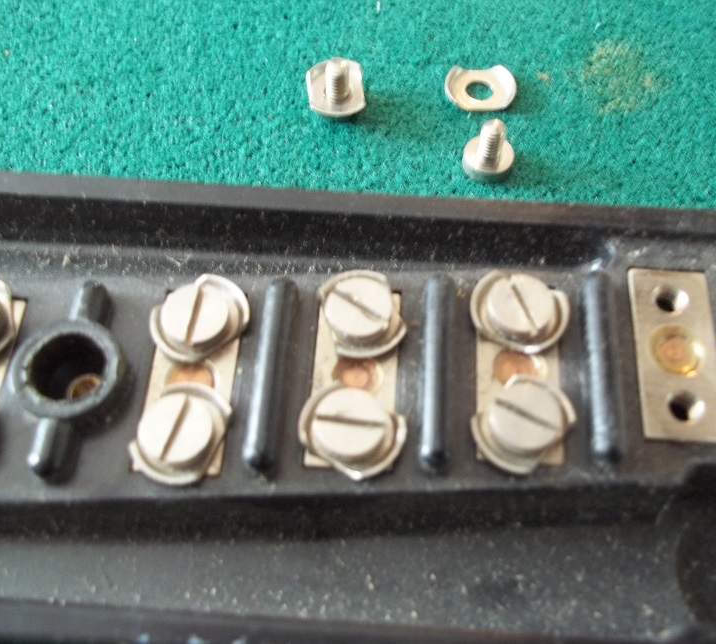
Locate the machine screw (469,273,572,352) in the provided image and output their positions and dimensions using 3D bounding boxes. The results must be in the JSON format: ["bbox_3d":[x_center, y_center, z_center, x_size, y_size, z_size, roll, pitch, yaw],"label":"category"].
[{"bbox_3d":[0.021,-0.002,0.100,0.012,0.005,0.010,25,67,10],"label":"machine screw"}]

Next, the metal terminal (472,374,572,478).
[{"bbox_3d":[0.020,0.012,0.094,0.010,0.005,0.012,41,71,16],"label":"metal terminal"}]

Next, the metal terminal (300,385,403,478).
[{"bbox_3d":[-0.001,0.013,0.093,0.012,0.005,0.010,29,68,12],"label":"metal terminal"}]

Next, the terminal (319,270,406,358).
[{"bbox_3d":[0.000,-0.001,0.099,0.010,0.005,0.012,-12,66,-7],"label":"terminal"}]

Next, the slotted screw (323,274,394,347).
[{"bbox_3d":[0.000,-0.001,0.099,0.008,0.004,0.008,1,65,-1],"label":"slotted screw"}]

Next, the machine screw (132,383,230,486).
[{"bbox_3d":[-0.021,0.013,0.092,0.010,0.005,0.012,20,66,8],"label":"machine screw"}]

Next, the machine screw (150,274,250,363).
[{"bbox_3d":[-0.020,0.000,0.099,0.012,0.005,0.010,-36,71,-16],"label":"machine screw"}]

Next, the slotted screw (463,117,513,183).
[{"bbox_3d":[0.021,-0.028,0.125,0.008,0.011,0.008,2,60,3],"label":"slotted screw"}]

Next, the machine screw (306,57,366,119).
[{"bbox_3d":[-0.003,-0.039,0.131,0.010,0.011,0.012,-5,60,-4],"label":"machine screw"}]

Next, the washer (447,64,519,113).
[{"bbox_3d":[0.021,-0.040,0.135,0.012,0.002,0.009,4,60,0],"label":"washer"}]

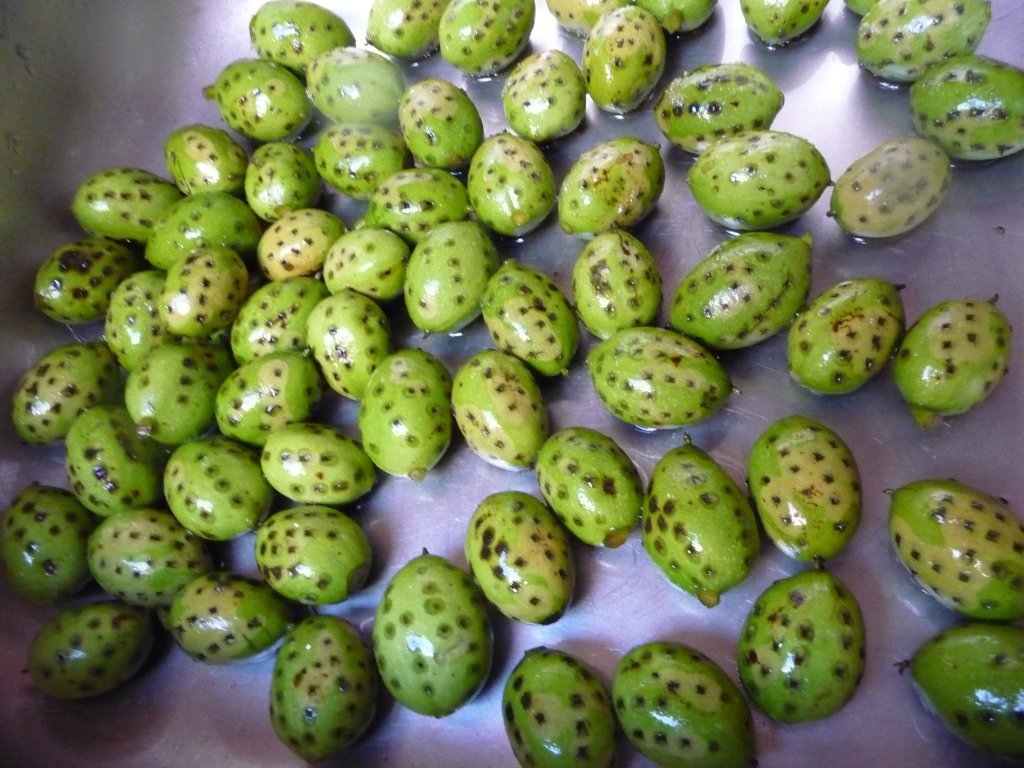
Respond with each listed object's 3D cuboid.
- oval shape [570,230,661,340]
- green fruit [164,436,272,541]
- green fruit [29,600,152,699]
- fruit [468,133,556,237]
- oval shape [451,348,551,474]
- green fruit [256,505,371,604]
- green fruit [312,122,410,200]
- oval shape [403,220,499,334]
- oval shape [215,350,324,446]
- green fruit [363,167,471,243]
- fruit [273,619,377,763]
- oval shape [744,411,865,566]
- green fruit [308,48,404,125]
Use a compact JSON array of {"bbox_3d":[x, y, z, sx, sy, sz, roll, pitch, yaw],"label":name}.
[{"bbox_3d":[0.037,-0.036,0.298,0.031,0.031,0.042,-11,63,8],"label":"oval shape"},{"bbox_3d":[-0.096,0.034,0.271,0.039,0.030,0.030,36,74,21],"label":"green fruit"},{"bbox_3d":[-0.136,0.086,0.268,0.038,0.027,0.027,-27,61,-6],"label":"green fruit"},{"bbox_3d":[0.000,-0.077,0.319,0.032,0.032,0.042,-18,63,4],"label":"fruit"},{"bbox_3d":[-0.004,0.009,0.303,0.032,0.032,0.049,-25,64,-1],"label":"oval shape"},{"bbox_3d":[-0.063,0.055,0.267,0.039,0.030,0.030,14,68,18],"label":"green fruit"},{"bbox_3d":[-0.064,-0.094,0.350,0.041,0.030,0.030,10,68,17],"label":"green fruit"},{"bbox_3d":[-0.022,-0.040,0.305,0.032,0.032,0.045,19,73,21],"label":"oval shape"},{"bbox_3d":[-0.087,0.005,0.298,0.041,0.029,0.030,-28,65,-6],"label":"oval shape"},{"bbox_3d":[-0.036,-0.068,0.315,0.040,0.028,0.029,6,66,10],"label":"green fruit"},{"bbox_3d":[-0.055,0.088,0.243,0.029,0.029,0.041,-16,64,0],"label":"fruit"},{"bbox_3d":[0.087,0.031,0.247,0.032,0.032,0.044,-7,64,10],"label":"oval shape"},{"bbox_3d":[-0.064,-0.121,0.339,0.040,0.030,0.030,5,66,10],"label":"green fruit"}]

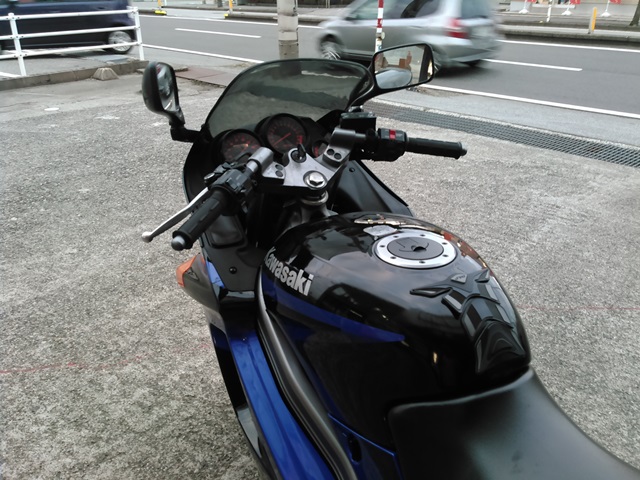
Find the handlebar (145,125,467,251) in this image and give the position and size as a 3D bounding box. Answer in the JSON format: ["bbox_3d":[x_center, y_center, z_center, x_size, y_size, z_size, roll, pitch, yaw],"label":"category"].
[{"bbox_3d":[0.002,-0.129,1.094,0.685,0.120,0.180,-20,30,-29],"label":"handlebar"}]

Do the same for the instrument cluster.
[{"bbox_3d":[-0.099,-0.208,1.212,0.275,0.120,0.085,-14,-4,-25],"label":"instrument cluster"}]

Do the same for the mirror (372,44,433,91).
[{"bbox_3d":[0.201,-0.414,1.330,0.155,0.105,0.060,-8,25,-13],"label":"mirror"}]

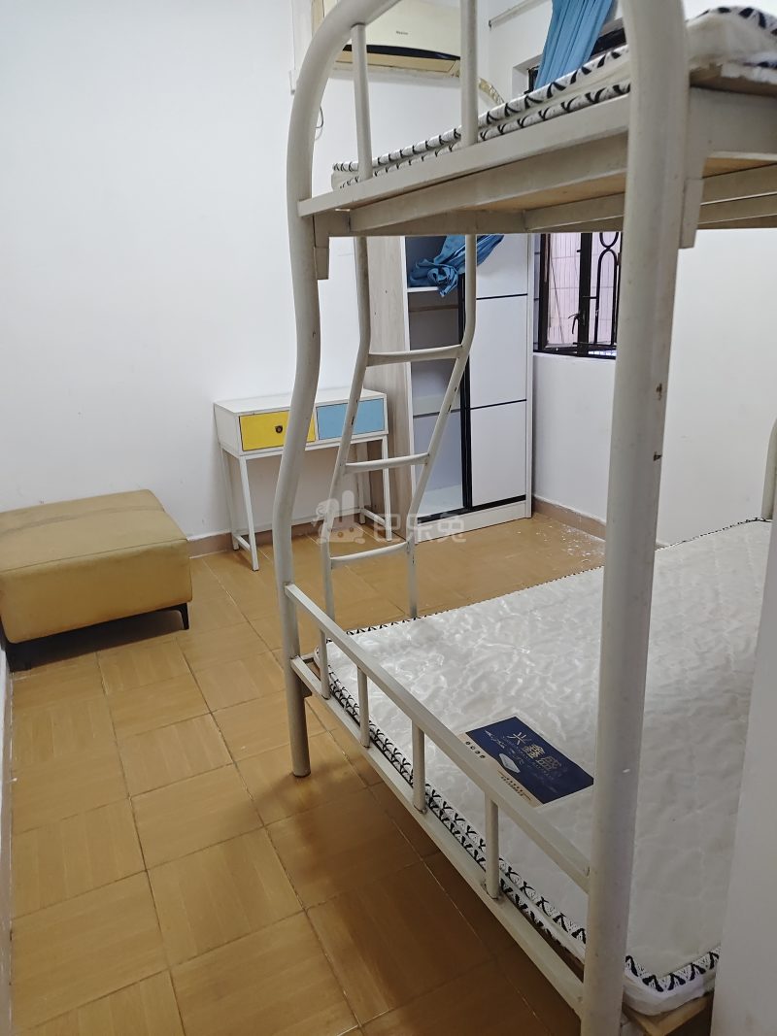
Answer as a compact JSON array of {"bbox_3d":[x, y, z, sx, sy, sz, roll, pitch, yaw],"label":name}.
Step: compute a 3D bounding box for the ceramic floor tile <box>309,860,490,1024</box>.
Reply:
[{"bbox_3d":[0.015,0.898,1.486,0.300,0.010,0.300,-11,20,-25],"label":"ceramic floor tile"}]

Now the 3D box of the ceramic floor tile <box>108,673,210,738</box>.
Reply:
[{"bbox_3d":[-0.797,0.649,2.386,0.300,0.010,0.300,-11,20,-25],"label":"ceramic floor tile"}]

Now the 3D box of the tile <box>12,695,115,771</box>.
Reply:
[{"bbox_3d":[-1.061,0.703,2.261,0.294,0.010,0.300,-11,20,-25],"label":"tile"}]

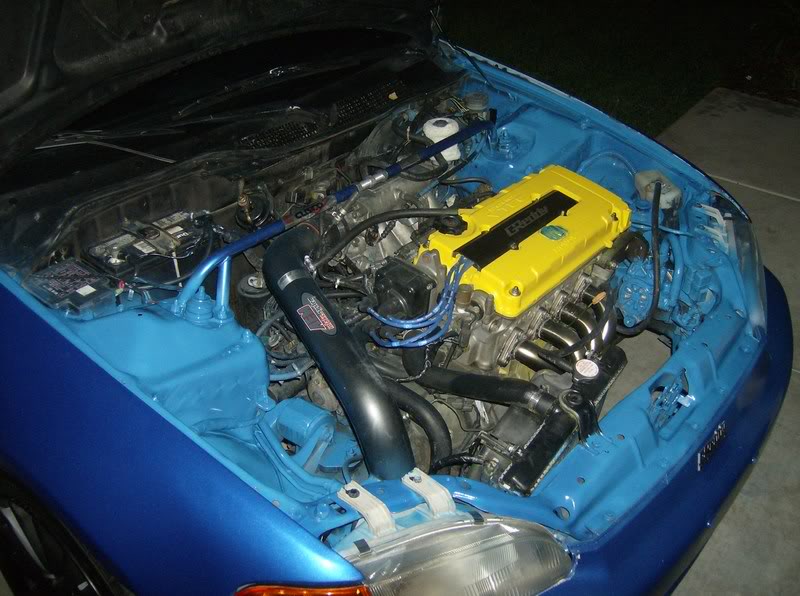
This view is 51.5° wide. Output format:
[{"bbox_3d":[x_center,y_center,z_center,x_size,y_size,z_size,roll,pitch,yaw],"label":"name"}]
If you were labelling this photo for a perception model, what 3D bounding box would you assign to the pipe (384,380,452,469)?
[{"bbox_3d":[0.034,0.243,1.603,0.087,0.122,0.163,-24,47,-31],"label":"pipe"}]

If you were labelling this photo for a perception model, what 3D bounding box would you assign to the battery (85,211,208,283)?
[{"bbox_3d":[-0.544,-0.027,1.849,0.130,0.205,0.238,32,46,29],"label":"battery"}]

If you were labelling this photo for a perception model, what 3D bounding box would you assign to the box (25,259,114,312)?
[{"bbox_3d":[-0.658,0.011,1.683,0.112,0.087,0.133,32,46,29],"label":"box"}]

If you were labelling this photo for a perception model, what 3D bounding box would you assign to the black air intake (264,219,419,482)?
[{"bbox_3d":[-0.133,0.071,1.627,0.133,0.153,0.683,-15,55,-23],"label":"black air intake"}]

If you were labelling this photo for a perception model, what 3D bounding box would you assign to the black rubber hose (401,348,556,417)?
[{"bbox_3d":[0.145,0.154,1.595,0.286,0.069,0.082,18,41,16],"label":"black rubber hose"}]

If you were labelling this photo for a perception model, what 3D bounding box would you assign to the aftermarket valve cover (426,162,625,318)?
[{"bbox_3d":[0.279,-0.141,1.797,0.248,0.080,0.495,32,46,29],"label":"aftermarket valve cover"}]

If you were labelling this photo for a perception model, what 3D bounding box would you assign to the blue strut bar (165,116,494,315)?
[{"bbox_3d":[-0.073,-0.221,1.896,0.107,0.128,1.020,32,46,29],"label":"blue strut bar"}]

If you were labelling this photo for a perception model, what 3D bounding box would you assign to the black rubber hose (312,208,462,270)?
[{"bbox_3d":[-0.017,-0.148,1.725,0.347,0.112,0.076,-14,43,-23],"label":"black rubber hose"}]

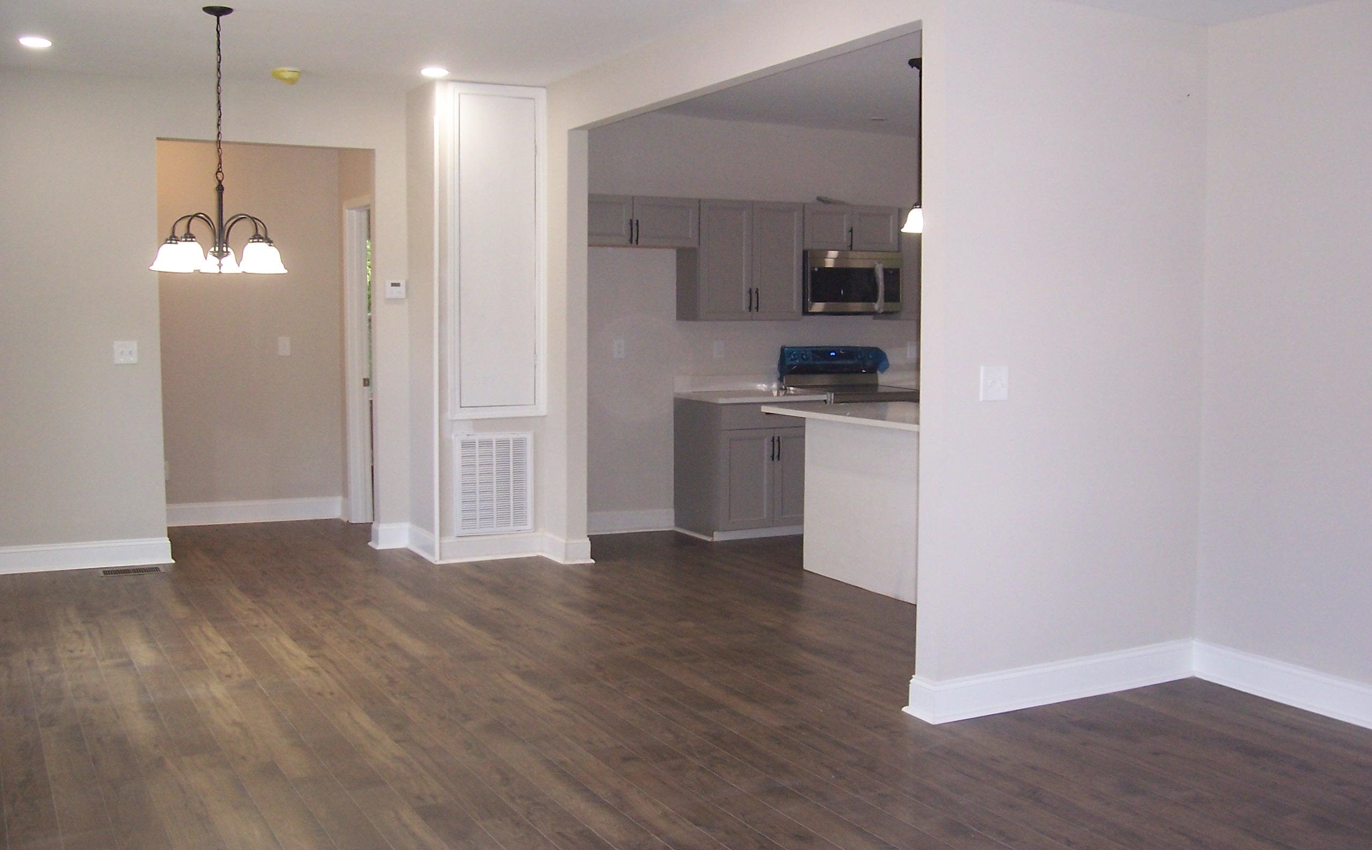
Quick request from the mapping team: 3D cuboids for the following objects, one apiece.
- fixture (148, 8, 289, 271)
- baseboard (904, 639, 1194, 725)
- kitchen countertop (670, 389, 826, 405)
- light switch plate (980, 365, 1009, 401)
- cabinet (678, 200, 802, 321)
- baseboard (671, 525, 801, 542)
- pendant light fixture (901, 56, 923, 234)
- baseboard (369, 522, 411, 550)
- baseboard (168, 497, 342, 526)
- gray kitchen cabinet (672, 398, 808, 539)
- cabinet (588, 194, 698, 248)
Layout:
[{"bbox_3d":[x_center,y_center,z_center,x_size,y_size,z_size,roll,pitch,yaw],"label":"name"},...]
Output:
[{"bbox_3d":[-2.026,-1.236,5.890,0.590,1.131,0.590,-2,5,-29],"label":"fixture"},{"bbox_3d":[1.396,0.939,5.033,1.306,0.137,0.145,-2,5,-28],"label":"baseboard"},{"bbox_3d":[0.415,-0.181,8.733,0.802,0.035,0.644,-2,5,-27],"label":"kitchen countertop"},{"bbox_3d":[1.081,-0.145,4.716,0.123,0.123,0.012,-2,5,-28],"label":"light switch plate"},{"bbox_3d":[0.355,-1.063,8.797,0.766,0.759,0.324,-2,5,-27],"label":"cabinet"},{"bbox_3d":[0.382,0.650,8.791,0.791,0.085,0.552,-2,5,-29],"label":"baseboard"},{"bbox_3d":[1.211,-1.433,6.970,0.200,0.867,0.200,-2,5,-29],"label":"pendant light fixture"},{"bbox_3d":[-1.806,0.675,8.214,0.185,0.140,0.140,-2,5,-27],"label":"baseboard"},{"bbox_3d":[-2.943,0.594,9.171,1.177,0.144,0.030,-2,5,-25],"label":"baseboard"},{"bbox_3d":[0.408,0.268,8.769,0.785,0.867,0.639,-2,5,-27],"label":"gray kitchen cabinet"},{"bbox_3d":[-0.385,-1.249,8.357,0.905,0.307,0.326,-2,5,-29],"label":"cabinet"}]

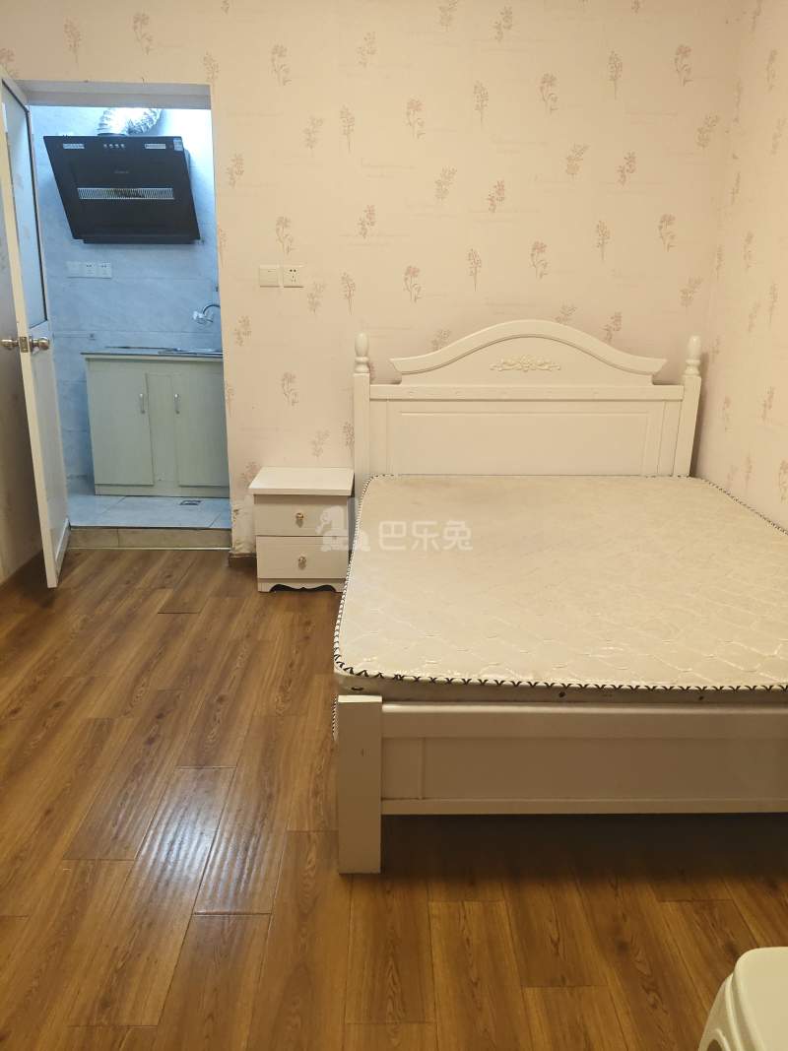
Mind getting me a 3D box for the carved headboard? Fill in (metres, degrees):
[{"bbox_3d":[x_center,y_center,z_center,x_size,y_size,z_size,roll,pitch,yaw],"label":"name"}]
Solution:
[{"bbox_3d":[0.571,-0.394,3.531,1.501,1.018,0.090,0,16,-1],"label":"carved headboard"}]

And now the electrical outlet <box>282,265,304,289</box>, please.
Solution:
[{"bbox_3d":[-0.430,-1.069,3.385,0.087,0.087,0.012,0,16,-1],"label":"electrical outlet"}]

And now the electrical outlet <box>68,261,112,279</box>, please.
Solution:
[{"bbox_3d":[-1.736,-1.460,4.500,0.260,0.088,0.012,0,16,-1],"label":"electrical outlet"}]

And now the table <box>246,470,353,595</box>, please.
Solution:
[{"bbox_3d":[-0.390,0.021,3.500,0.418,0.466,0.363,0,18,-1],"label":"table"}]

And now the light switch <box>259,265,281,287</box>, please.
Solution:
[{"bbox_3d":[-0.531,-1.069,3.383,0.087,0.087,0.012,0,16,-1],"label":"light switch"}]

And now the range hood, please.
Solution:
[{"bbox_3d":[-1.428,-1.784,4.241,0.705,0.496,0.342,0,16,-1],"label":"range hood"}]

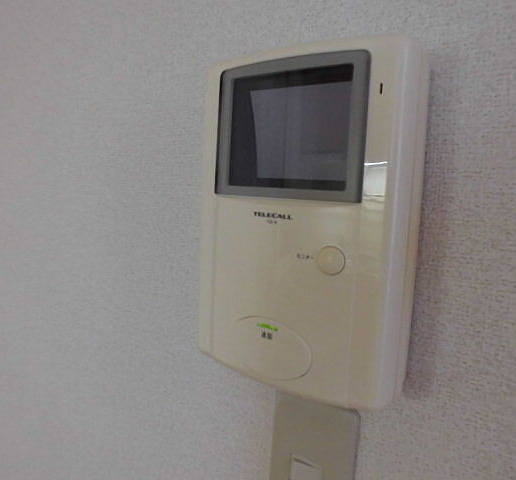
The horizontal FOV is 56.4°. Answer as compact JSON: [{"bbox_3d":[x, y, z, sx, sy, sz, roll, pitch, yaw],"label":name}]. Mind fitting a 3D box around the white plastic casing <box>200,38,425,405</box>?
[{"bbox_3d":[0.026,-0.010,0.320,0.150,0.217,0.034,7,8,37],"label":"white plastic casing"}]

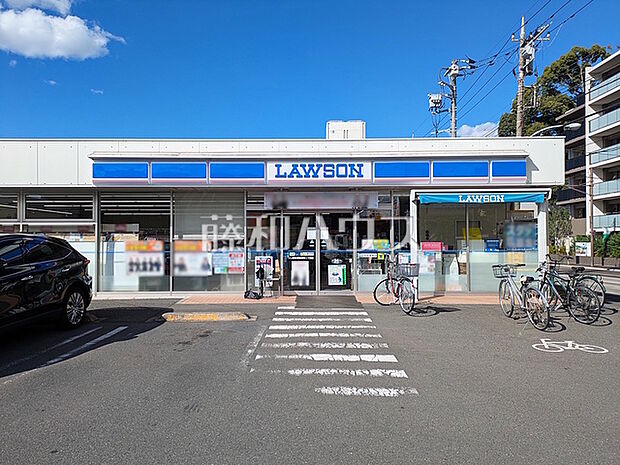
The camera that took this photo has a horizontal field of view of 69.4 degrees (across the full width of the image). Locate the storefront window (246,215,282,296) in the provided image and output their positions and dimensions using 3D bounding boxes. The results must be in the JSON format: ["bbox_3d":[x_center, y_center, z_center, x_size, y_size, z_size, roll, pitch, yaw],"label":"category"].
[{"bbox_3d":[-1.177,0.535,11.400,0.878,2.088,0.100,0,0,0],"label":"storefront window"}]

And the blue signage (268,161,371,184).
[{"bbox_3d":[0.214,-1.365,10.100,2.390,0.520,0.200,0,0,1],"label":"blue signage"}]

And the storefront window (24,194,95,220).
[{"bbox_3d":[-6.260,-0.647,11.150,1.720,0.700,0.090,0,0,1],"label":"storefront window"}]

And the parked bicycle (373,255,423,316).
[{"bbox_3d":[1.800,1.050,9.120,0.600,1.080,1.650,0,0,-10],"label":"parked bicycle"}]

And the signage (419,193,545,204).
[{"bbox_3d":[3.830,-0.755,9.920,2.840,0.260,0.120,0,0,1],"label":"signage"}]

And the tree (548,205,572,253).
[{"bbox_3d":[14.950,-0.060,27.000,1.700,3.200,1.700,0,0,0],"label":"tree"}]

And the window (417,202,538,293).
[{"bbox_3d":[4.133,0.345,11.050,3.060,2.320,0.100,0,0,1],"label":"window"}]

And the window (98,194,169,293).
[{"bbox_3d":[-4.370,0.249,11.150,1.820,2.490,0.100,0,0,1],"label":"window"}]

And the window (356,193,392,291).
[{"bbox_3d":[1.642,0.242,11.400,0.916,2.520,0.100,0,0,0],"label":"window"}]

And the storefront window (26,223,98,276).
[{"bbox_3d":[-6.253,0.600,11.200,1.850,1.700,0.100,0,0,1],"label":"storefront window"}]

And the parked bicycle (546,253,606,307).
[{"bbox_3d":[5.270,1.030,9.300,0.580,1.080,1.720,0,0,-18],"label":"parked bicycle"}]

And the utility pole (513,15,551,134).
[{"bbox_3d":[10.650,-4.400,21.700,1.850,12.100,1.400,0,0,0],"label":"utility pole"}]

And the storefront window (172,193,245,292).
[{"bbox_3d":[-2.584,0.255,11.400,1.833,2.546,0.100,0,0,0],"label":"storefront window"}]

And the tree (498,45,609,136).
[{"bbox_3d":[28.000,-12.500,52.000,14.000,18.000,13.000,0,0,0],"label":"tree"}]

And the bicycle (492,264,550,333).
[{"bbox_3d":[3.730,1.080,7.860,0.600,1.030,1.770,0,0,-3],"label":"bicycle"}]

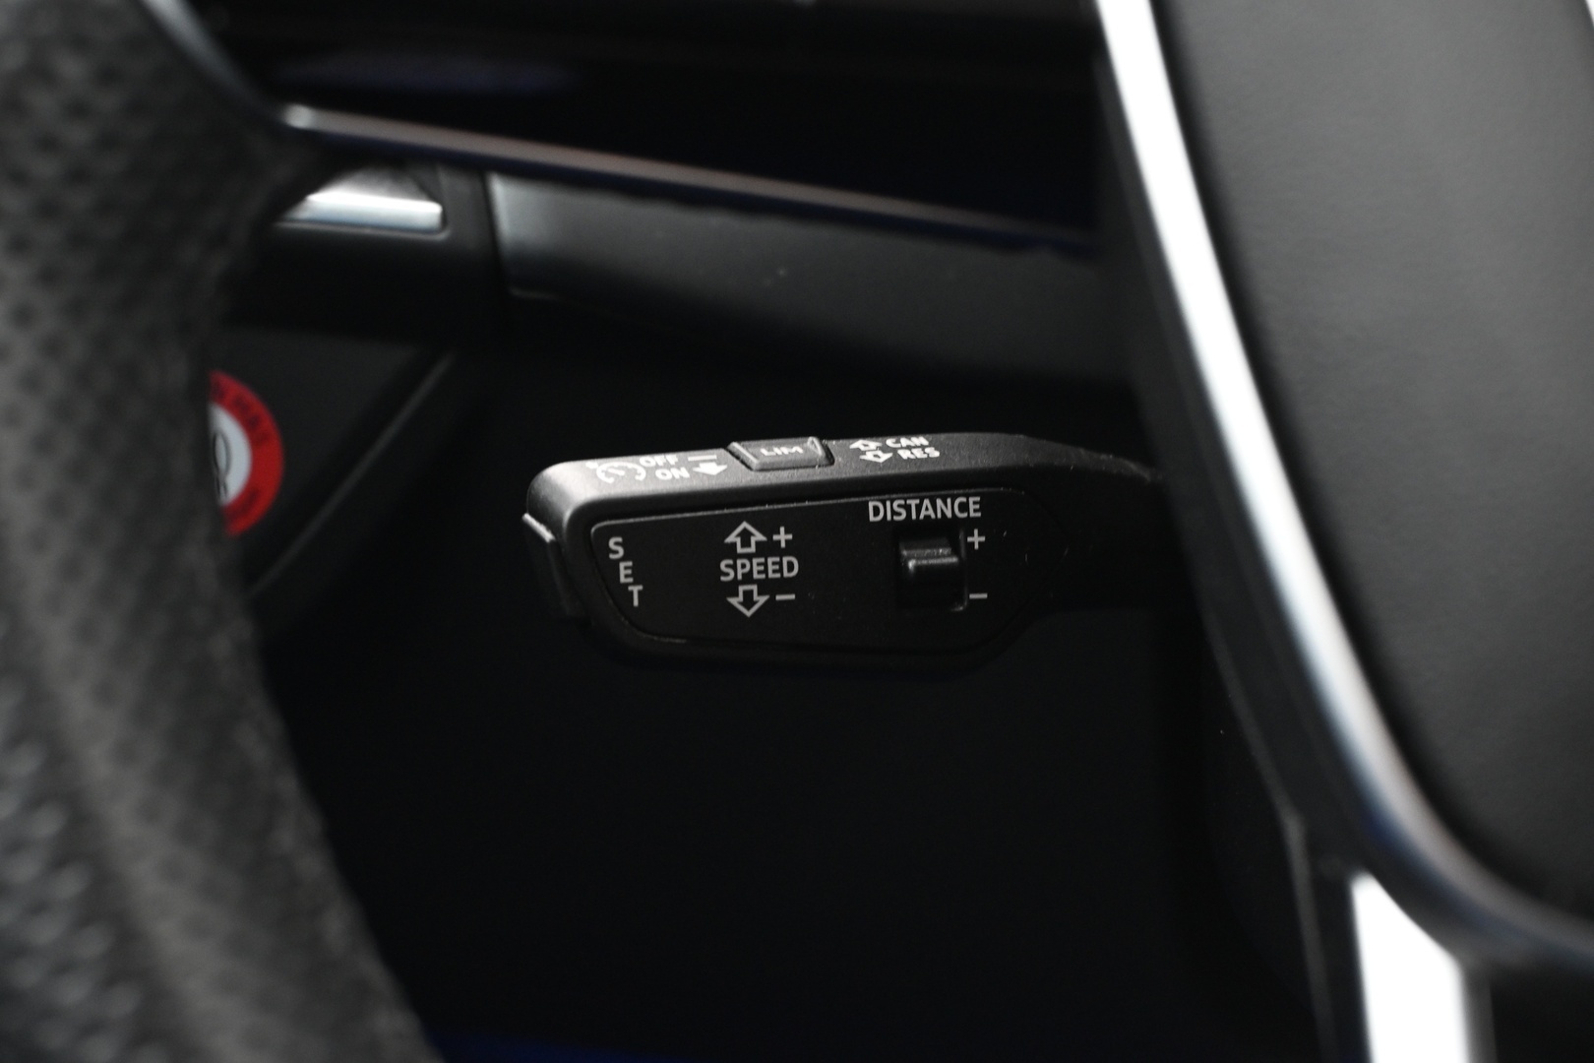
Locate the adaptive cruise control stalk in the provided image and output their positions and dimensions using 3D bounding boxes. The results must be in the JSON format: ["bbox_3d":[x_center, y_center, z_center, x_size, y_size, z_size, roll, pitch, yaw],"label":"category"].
[{"bbox_3d":[0.013,0.003,0.419,0.110,0.032,0.022,-3,10,-25],"label":"adaptive cruise control stalk"}]

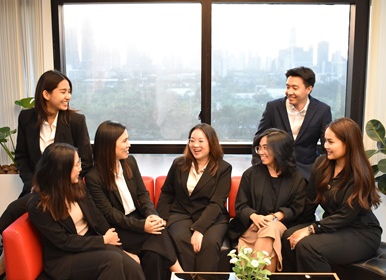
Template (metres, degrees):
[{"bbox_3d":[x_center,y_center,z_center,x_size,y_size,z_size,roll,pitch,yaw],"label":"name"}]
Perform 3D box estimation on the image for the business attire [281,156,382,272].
[{"bbox_3d":[0.801,0.542,2.522,0.620,0.930,0.460,-5,10,-31],"label":"business attire"}]

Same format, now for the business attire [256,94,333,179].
[{"bbox_3d":[0.751,0.314,3.197,0.540,1.270,0.450,2,9,17],"label":"business attire"}]

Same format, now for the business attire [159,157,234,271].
[{"bbox_3d":[0.021,0.559,2.727,0.480,0.880,0.580,2,8,11],"label":"business attire"}]

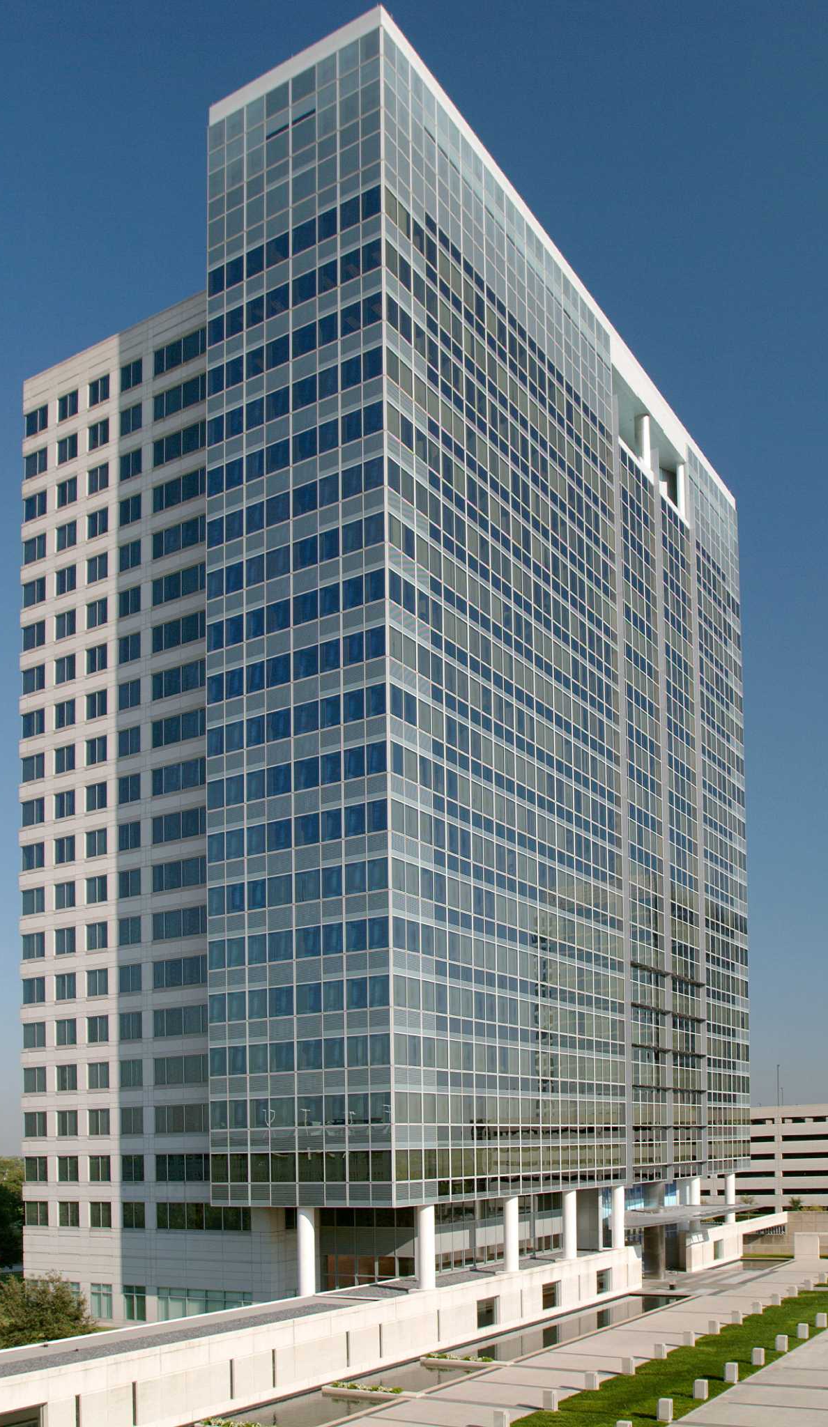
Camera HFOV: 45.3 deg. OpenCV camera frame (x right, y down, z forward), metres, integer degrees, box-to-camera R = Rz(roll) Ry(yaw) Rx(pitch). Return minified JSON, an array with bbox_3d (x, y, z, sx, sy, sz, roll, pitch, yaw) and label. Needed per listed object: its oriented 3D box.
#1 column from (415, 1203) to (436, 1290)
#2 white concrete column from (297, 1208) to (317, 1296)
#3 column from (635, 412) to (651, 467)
[{"bbox_3d":[0.951,38.900,72.300,1.220,6.250,1.220,-1,-3,0],"label":"column"},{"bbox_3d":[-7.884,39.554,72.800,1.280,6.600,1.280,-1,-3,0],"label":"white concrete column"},{"bbox_3d":[23.965,-28.516,104.000,1.550,5.900,1.550,-1,-3,0],"label":"column"}]

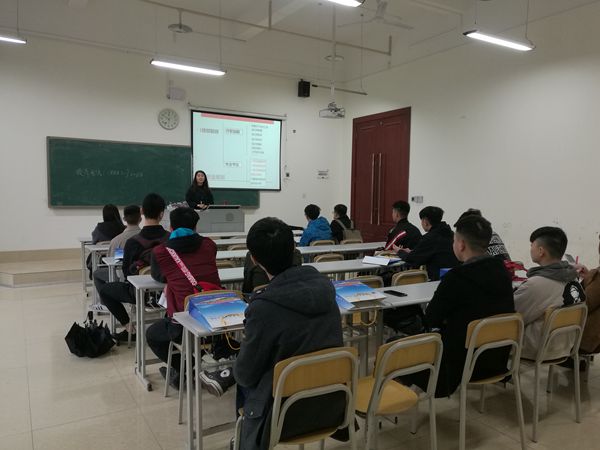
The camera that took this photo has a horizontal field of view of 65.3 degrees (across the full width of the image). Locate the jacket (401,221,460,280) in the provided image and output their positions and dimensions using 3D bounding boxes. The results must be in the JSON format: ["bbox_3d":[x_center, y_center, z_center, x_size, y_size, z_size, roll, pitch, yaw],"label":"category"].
[{"bbox_3d":[1.374,0.335,4.867,0.520,0.680,0.520,-2,5,-36],"label":"jacket"}]

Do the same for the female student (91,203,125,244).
[{"bbox_3d":[-2.527,0.344,6.205,0.460,1.220,0.650,-2,5,-31],"label":"female student"}]

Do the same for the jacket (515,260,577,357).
[{"bbox_3d":[1.554,0.527,3.083,0.520,0.610,0.500,-2,5,-36],"label":"jacket"}]

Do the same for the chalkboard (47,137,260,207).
[{"bbox_3d":[-2.444,-0.879,8.505,3.790,1.155,0.060,-1,5,-30],"label":"chalkboard"}]

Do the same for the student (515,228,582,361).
[{"bbox_3d":[1.456,0.600,3.114,0.550,1.210,0.680,-2,5,-35],"label":"student"}]

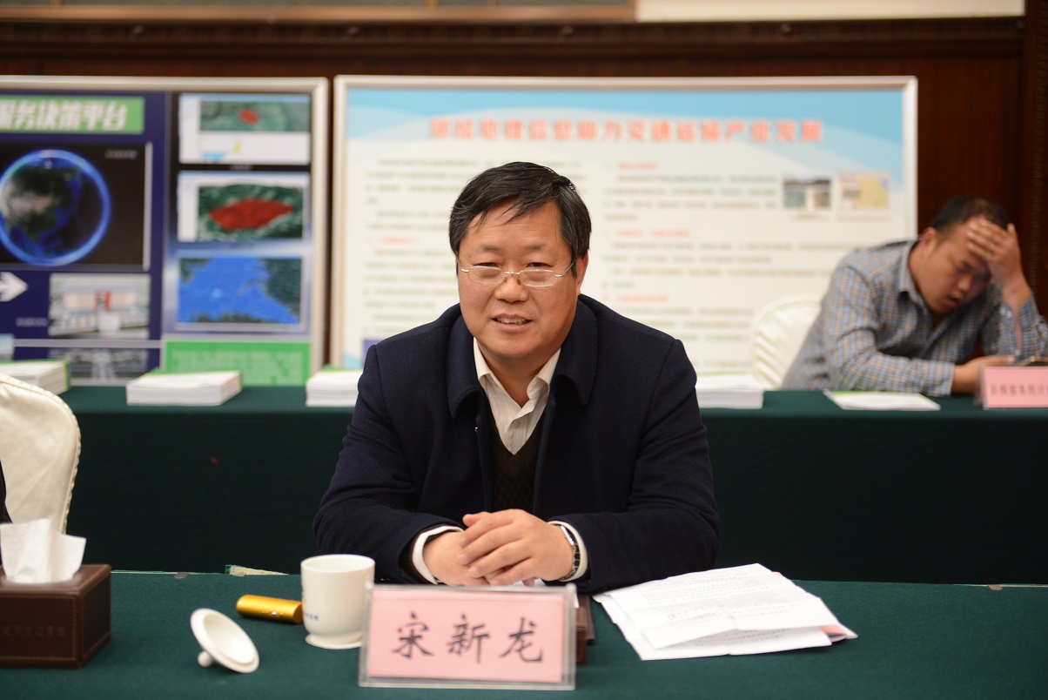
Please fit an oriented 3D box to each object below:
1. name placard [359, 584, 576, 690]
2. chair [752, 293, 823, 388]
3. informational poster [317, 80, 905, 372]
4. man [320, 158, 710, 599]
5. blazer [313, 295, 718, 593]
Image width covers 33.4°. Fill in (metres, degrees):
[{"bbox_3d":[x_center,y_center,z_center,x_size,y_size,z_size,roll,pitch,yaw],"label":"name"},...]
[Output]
[{"bbox_3d":[-0.054,0.268,1.671,0.202,0.097,0.075,0,5,3],"label":"name placard"},{"bbox_3d":[0.799,0.347,4.408,0.440,0.950,0.550,0,5,-3],"label":"chair"},{"bbox_3d":[0.290,-0.275,5.000,1.670,1.030,0.030,0,-1,2],"label":"informational poster"},{"bbox_3d":[-0.014,0.390,2.213,0.520,1.250,0.660,0,5,3],"label":"man"},{"bbox_3d":[-0.013,0.203,2.227,0.520,0.570,0.450,0,5,3],"label":"blazer"}]

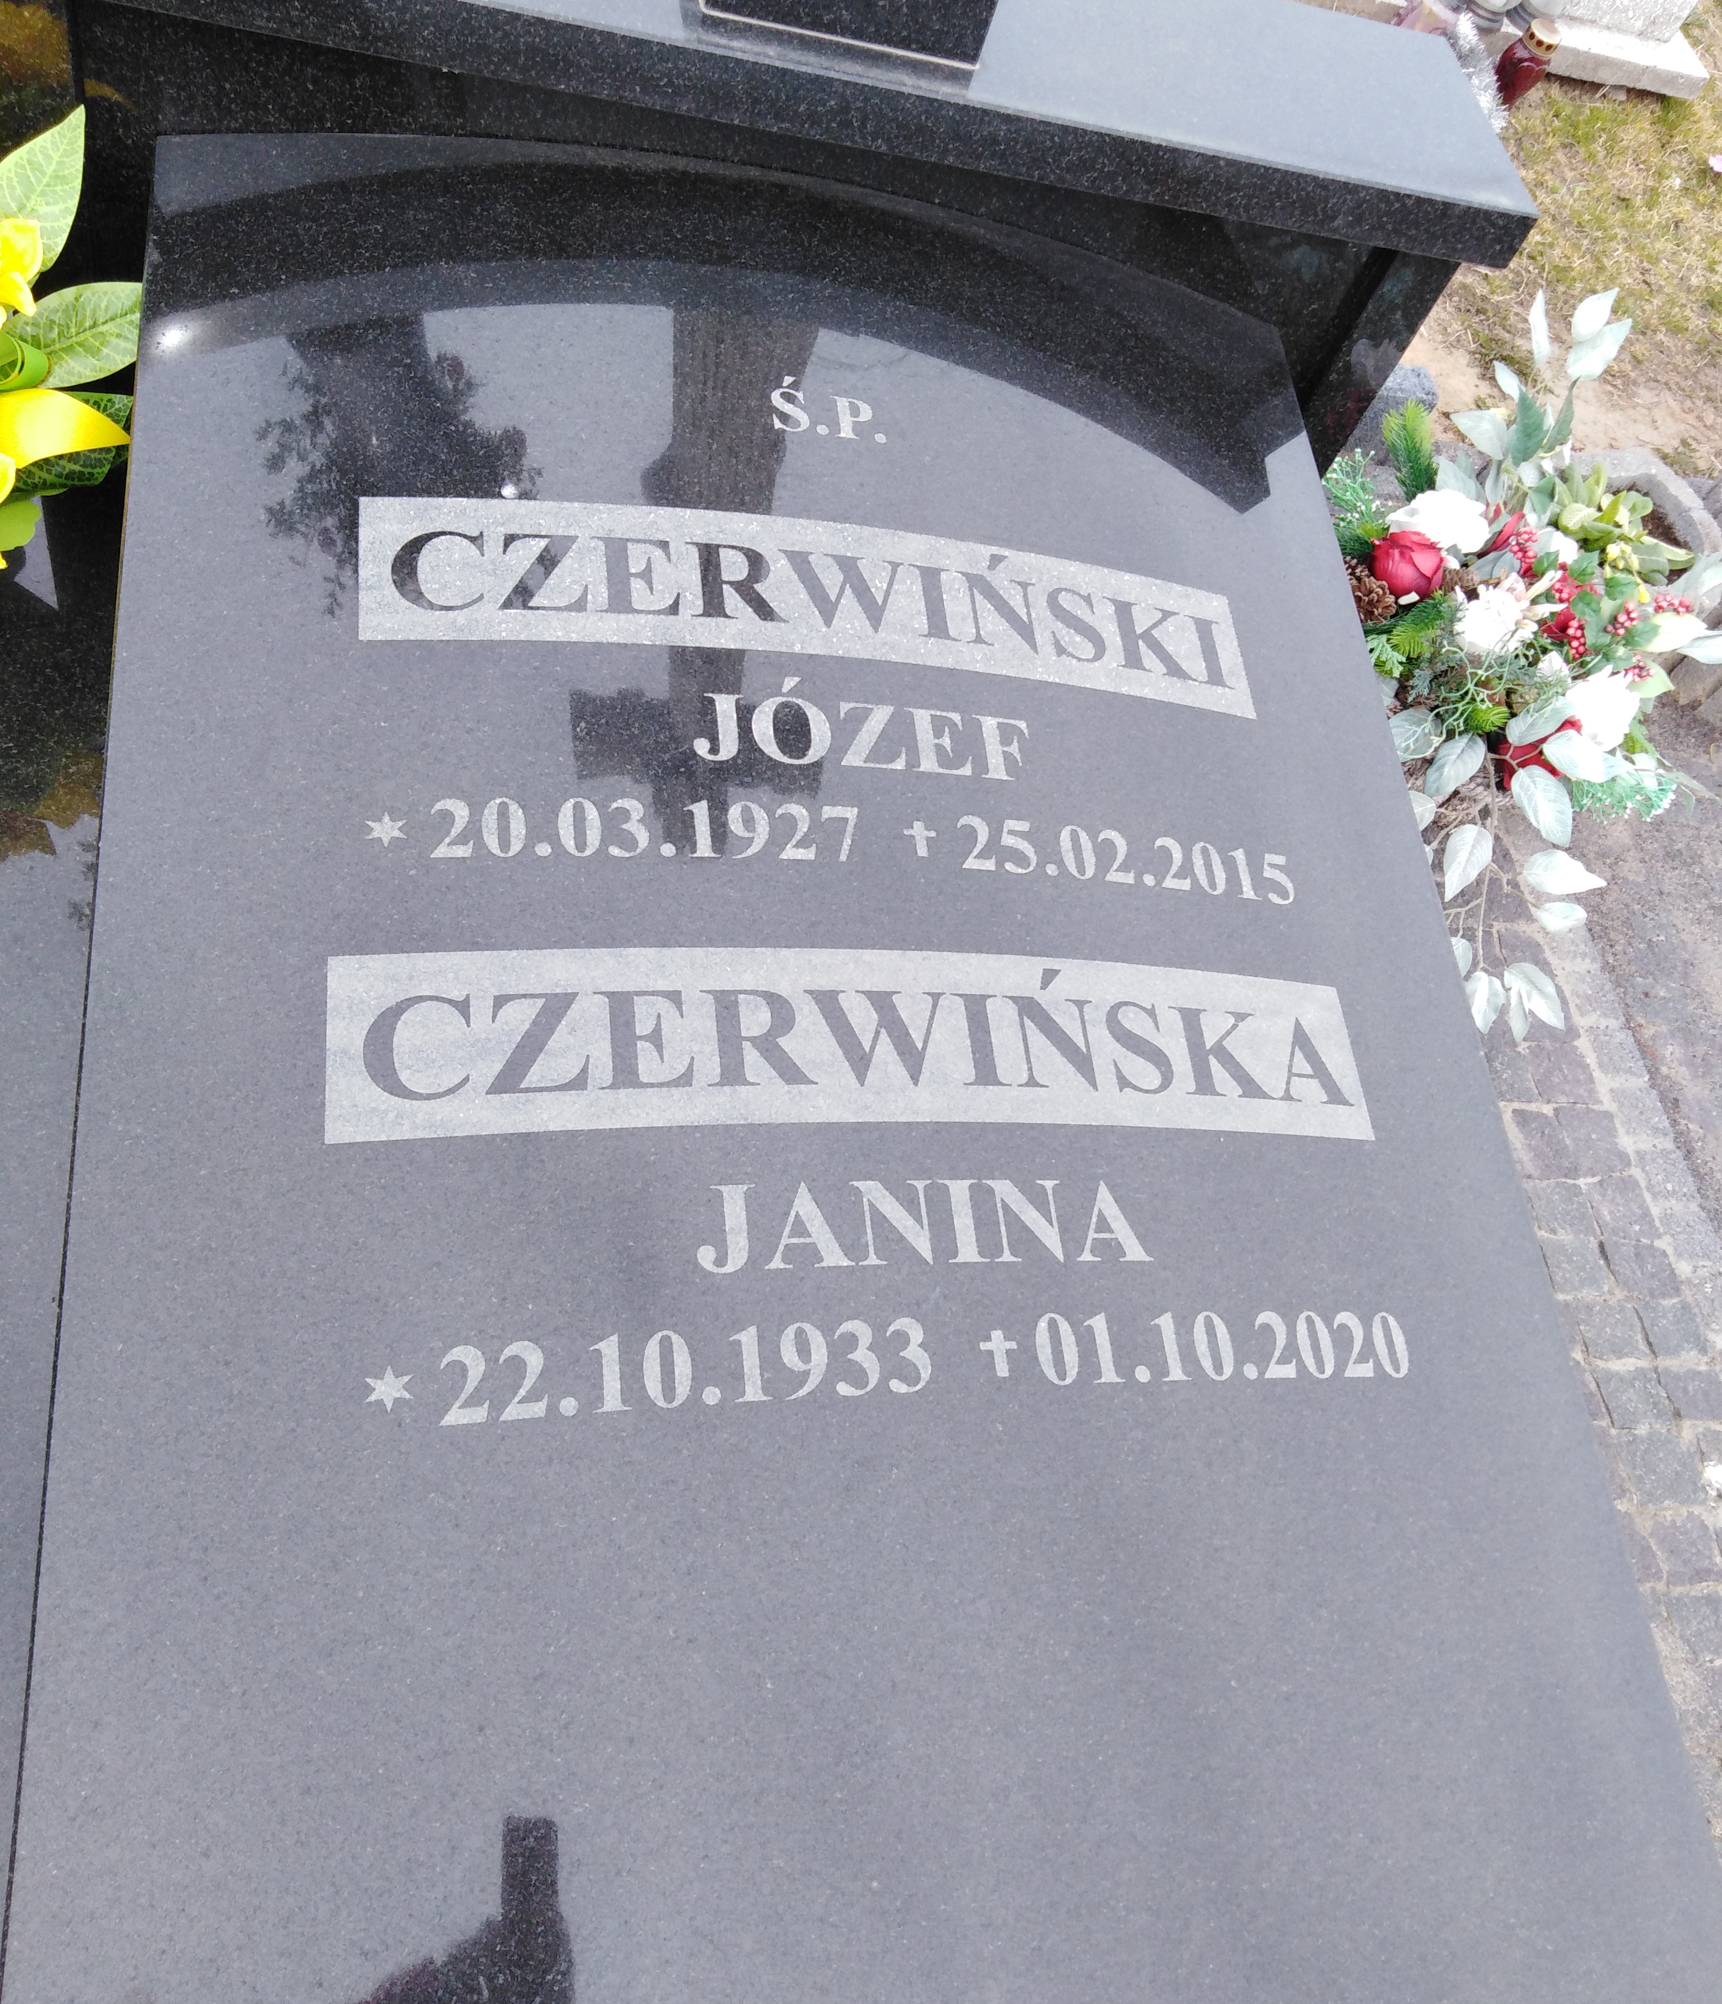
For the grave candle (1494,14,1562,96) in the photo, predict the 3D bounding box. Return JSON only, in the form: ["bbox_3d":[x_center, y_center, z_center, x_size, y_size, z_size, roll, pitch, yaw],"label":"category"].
[{"bbox_3d":[1.297,-1.829,3.255,0.086,0.161,0.086,2,59,-17],"label":"grave candle"}]

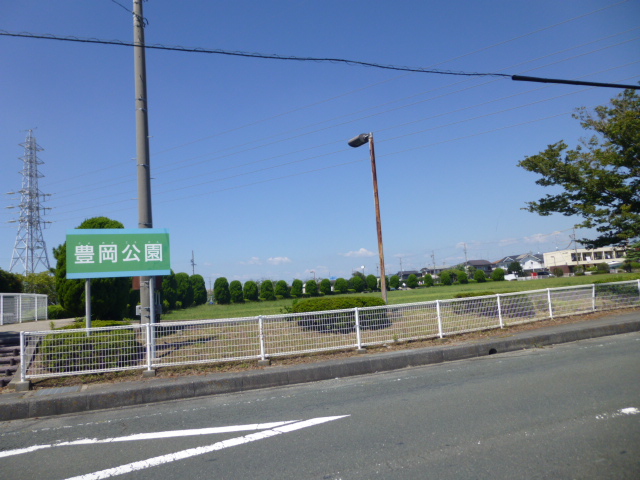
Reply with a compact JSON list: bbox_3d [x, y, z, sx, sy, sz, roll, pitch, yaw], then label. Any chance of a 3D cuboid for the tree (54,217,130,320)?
[{"bbox_3d":[-8.625,1.085,17.600,2.894,3.904,2.894,-1,-6,-26],"label":"tree"}]

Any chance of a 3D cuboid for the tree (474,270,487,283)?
[{"bbox_3d":[29.169,6.633,84.000,2.145,2.192,2.145,-2,-6,-22],"label":"tree"}]

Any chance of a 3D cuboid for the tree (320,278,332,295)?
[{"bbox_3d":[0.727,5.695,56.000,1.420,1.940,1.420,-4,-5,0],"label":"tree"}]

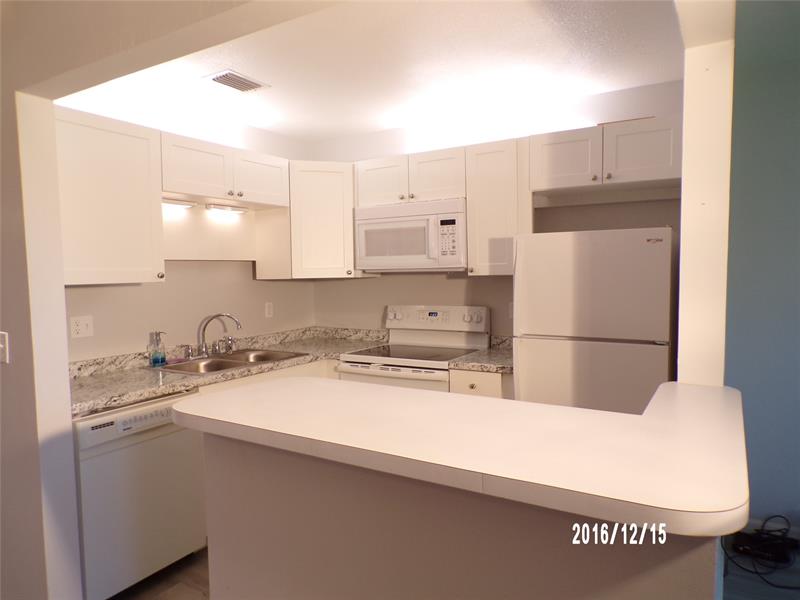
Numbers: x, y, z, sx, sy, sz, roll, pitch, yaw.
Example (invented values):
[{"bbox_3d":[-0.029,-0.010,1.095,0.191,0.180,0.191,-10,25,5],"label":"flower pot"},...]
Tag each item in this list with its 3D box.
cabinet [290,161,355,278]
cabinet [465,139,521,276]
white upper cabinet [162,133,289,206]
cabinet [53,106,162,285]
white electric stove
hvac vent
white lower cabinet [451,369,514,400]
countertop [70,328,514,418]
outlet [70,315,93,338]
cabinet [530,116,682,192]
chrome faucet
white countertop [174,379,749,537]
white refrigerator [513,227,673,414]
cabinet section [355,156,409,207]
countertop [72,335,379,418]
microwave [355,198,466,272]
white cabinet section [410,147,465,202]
[{"bbox_3d":[-0.562,-0.537,3.832,0.450,0.753,0.450,-2,3,-13],"label":"cabinet"},{"bbox_3d":[0.606,-0.520,3.283,0.311,0.755,0.331,1,3,31],"label":"cabinet"},{"bbox_3d":[-1.091,-0.723,3.248,0.328,0.298,0.918,1,4,31],"label":"white upper cabinet"},{"bbox_3d":[-1.488,-0.452,2.609,0.328,0.753,0.615,1,4,31],"label":"cabinet"},{"bbox_3d":[0.111,0.649,3.447,0.756,1.185,0.670,1,3,31],"label":"white electric stove"},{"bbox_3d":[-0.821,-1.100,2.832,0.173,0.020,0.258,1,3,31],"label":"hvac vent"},{"bbox_3d":[0.594,0.800,3.211,0.353,0.876,0.630,1,4,31],"label":"white lower cabinet"},{"bbox_3d":[-0.453,0.334,2.887,1.830,0.126,2.200,1,3,31],"label":"countertop"},{"bbox_3d":[-1.600,0.137,2.804,0.011,0.114,0.114,1,4,31],"label":"outlet"},{"bbox_3d":[1.117,-0.742,2.957,0.758,0.294,0.331,1,3,31],"label":"cabinet"},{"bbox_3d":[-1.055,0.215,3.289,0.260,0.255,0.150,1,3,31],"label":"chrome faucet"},{"bbox_3d":[0.188,0.297,1.562,1.337,0.040,1.002,1,4,31],"label":"white countertop"},{"bbox_3d":[1.039,0.462,2.853,0.693,1.580,0.715,1,4,31],"label":"white refrigerator"},{"bbox_3d":[-0.037,-0.770,3.714,0.424,0.298,0.320,1,4,32],"label":"cabinet section"},{"bbox_3d":[-0.925,0.327,3.201,0.700,0.108,2.180,1,4,31],"label":"countertop"},{"bbox_3d":[0.139,-0.394,3.539,0.760,0.407,0.395,1,3,31],"label":"microwave"},{"bbox_3d":[0.307,-0.763,3.498,0.388,0.298,0.320,1,4,32],"label":"white cabinet section"}]

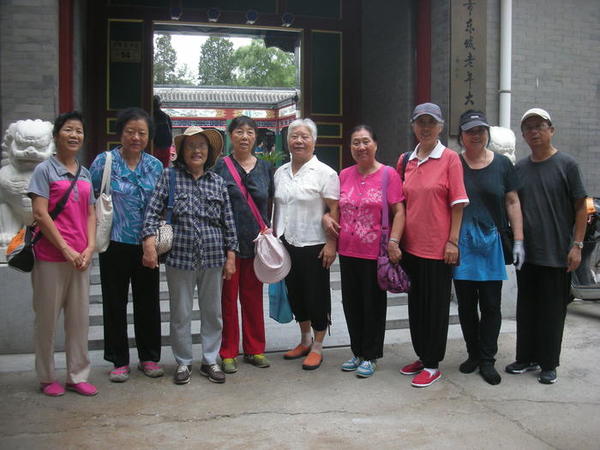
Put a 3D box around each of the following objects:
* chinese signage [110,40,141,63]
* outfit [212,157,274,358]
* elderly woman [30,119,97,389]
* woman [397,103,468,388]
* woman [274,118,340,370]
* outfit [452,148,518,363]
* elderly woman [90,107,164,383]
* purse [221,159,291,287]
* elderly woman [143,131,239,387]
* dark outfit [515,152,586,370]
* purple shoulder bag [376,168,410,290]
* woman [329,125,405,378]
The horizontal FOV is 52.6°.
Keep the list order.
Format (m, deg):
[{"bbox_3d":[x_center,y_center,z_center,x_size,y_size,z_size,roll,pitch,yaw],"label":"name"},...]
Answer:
[{"bbox_3d":[-1.878,-1.875,6.567,0.320,0.235,0.025,-1,5,-12],"label":"chinese signage"},{"bbox_3d":[-0.352,0.216,3.844,0.420,1.292,0.280,-1,5,-6],"label":"outfit"},{"bbox_3d":[-1.333,0.160,3.412,0.410,1.588,0.340,-2,6,-19],"label":"elderly woman"},{"bbox_3d":[0.792,0.107,3.626,0.450,1.654,0.360,2,6,21],"label":"woman"},{"bbox_3d":[0.036,0.119,3.942,0.430,1.598,0.310,2,5,18],"label":"woman"},{"bbox_3d":[1.110,0.202,3.689,0.440,1.276,0.290,1,5,14],"label":"outfit"},{"bbox_3d":[-1.030,0.116,3.645,0.460,1.633,0.330,-1,5,-14],"label":"elderly woman"},{"bbox_3d":[-0.273,-0.031,3.801,0.410,0.791,0.220,0,5,0],"label":"purse"},{"bbox_3d":[-0.655,0.181,3.597,0.530,1.513,0.340,-1,5,-8],"label":"elderly woman"},{"bbox_3d":[1.528,0.234,3.716,0.430,1.359,0.270,3,5,26],"label":"dark outfit"},{"bbox_3d":[0.573,0.031,3.716,0.200,0.775,0.180,1,5,12],"label":"purple shoulder bag"},{"bbox_3d":[0.411,0.157,3.807,0.440,1.548,0.310,1,5,13],"label":"woman"}]

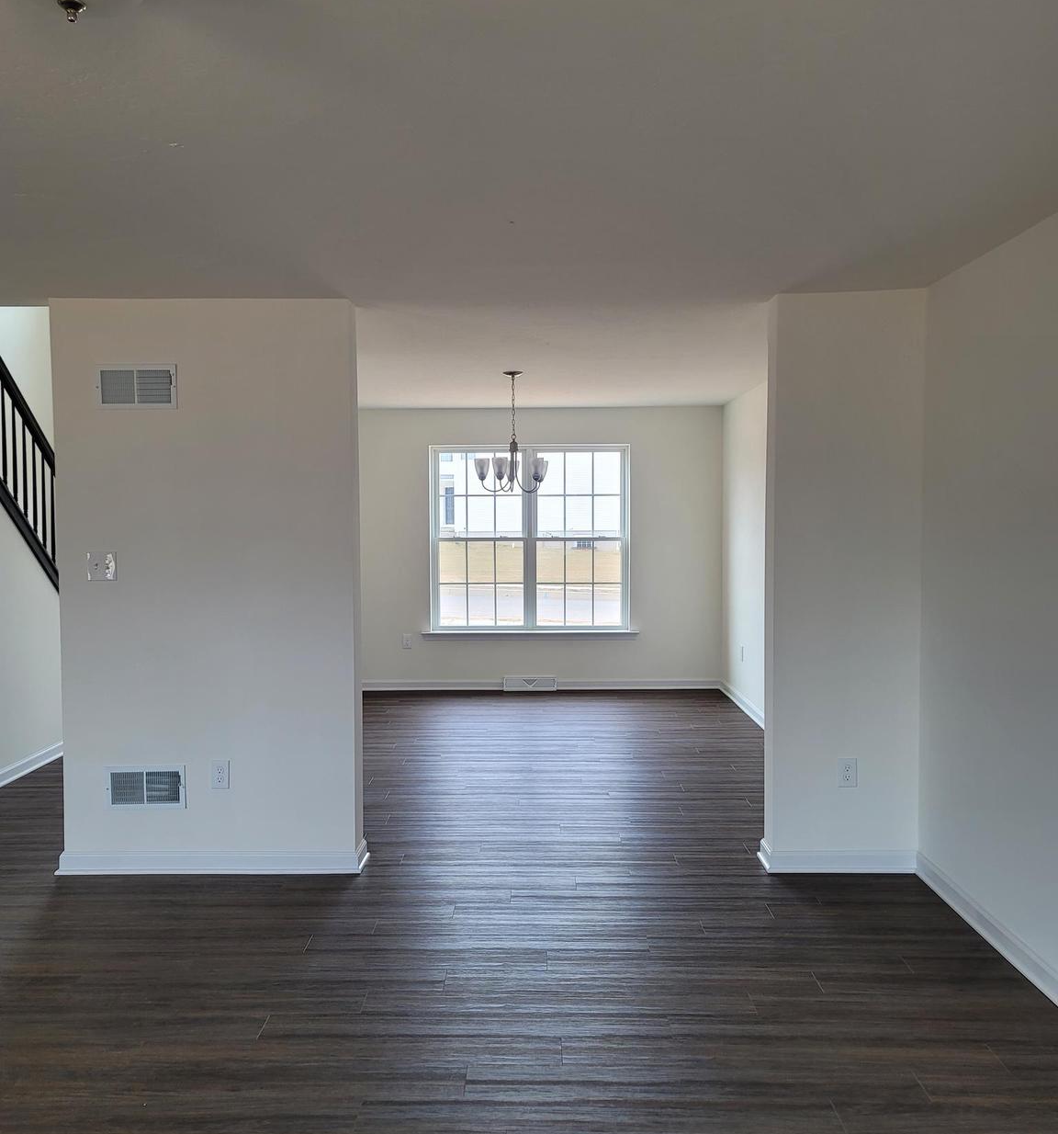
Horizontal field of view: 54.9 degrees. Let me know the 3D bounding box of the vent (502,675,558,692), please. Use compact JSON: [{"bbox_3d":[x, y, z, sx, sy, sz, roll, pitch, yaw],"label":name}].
[{"bbox_3d":[0.015,1.010,8.812,0.460,0.127,0.050,0,3,1],"label":"vent"}]

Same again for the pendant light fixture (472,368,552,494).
[{"bbox_3d":[-0.111,-0.857,6.551,0.490,0.770,0.490,0,3,1],"label":"pendant light fixture"}]

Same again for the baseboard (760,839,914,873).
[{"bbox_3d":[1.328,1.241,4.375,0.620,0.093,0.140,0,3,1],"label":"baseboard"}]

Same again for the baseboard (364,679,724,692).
[{"bbox_3d":[0.063,1.024,8.825,3.233,0.090,0.025,0,3,1],"label":"baseboard"}]

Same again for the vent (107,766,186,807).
[{"bbox_3d":[-1.632,0.944,4.345,0.338,0.180,0.025,0,3,1],"label":"vent"}]

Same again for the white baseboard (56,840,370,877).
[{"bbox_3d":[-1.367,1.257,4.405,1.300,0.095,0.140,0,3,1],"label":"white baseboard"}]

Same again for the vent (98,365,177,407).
[{"bbox_3d":[-1.640,-0.753,4.258,0.340,0.183,0.025,0,3,1],"label":"vent"}]

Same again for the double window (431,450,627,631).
[{"bbox_3d":[0.013,-0.245,8.793,1.706,1.602,0.100,0,3,1],"label":"double window"}]

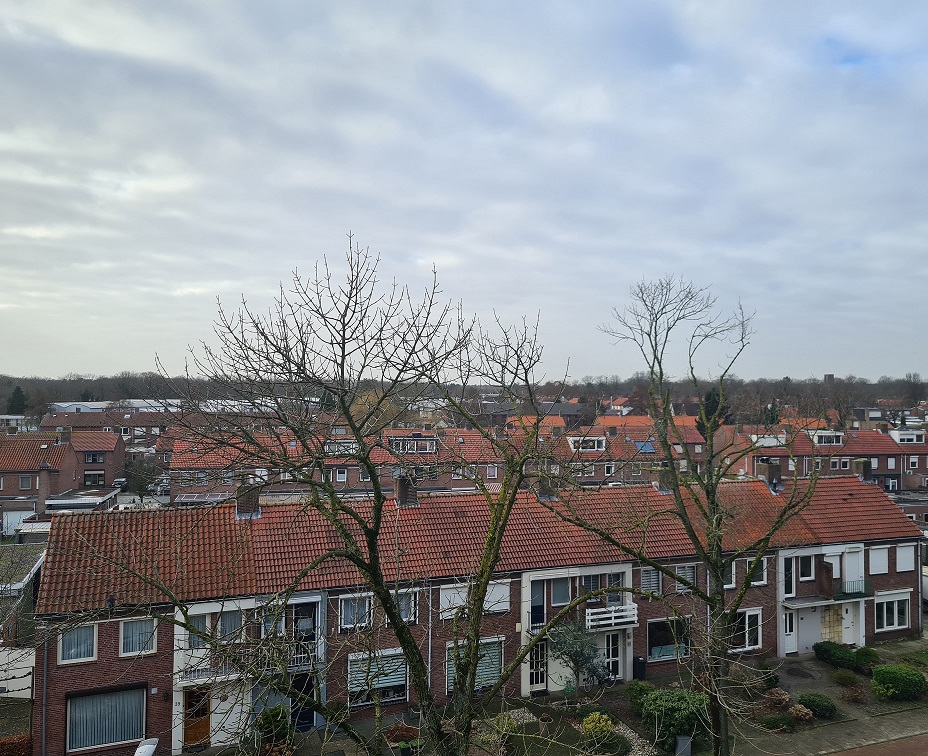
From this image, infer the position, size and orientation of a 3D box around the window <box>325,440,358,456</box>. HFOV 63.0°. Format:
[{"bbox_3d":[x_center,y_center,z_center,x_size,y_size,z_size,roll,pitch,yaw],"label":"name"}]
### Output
[{"bbox_3d":[-13.340,7.633,83.348,3.725,1.628,2.138,1,-1,-15],"label":"window"}]

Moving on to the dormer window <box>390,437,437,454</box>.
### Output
[{"bbox_3d":[-5.670,7.558,85.636,5.056,1.783,2.351,1,-1,-15],"label":"dormer window"}]

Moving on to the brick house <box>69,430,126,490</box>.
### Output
[{"bbox_3d":[-51.741,11.443,107.086,5.800,7.600,8.000,1,-1,-13],"label":"brick house"}]

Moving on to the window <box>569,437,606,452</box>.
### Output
[{"bbox_3d":[14.563,7.932,90.818,4.325,1.762,2.323,1,-1,-15],"label":"window"}]

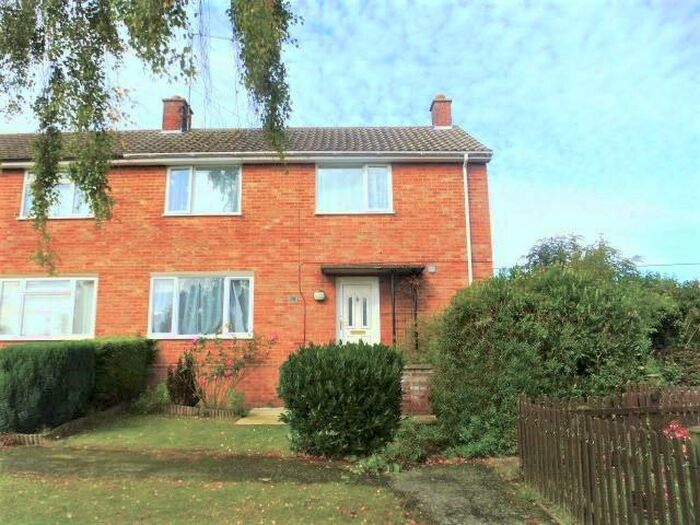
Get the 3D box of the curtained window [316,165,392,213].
[{"bbox_3d":[0.105,-1.632,10.841,1.731,1.145,0.120,0,-9,1],"label":"curtained window"}]

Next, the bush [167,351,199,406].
[{"bbox_3d":[-3.304,2.327,9.650,0.634,1.136,0.600,0,-9,1],"label":"bush"}]

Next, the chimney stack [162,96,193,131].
[{"bbox_3d":[-5.107,-4.332,14.479,0.630,1.210,0.750,0,-9,1],"label":"chimney stack"}]

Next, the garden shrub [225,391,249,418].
[{"bbox_3d":[-2.151,2.702,9.317,0.444,0.475,0.420,0,-9,1],"label":"garden shrub"}]

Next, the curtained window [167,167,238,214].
[{"bbox_3d":[-3.270,-1.600,10.887,1.724,1.138,0.120,0,-9,1],"label":"curtained window"}]

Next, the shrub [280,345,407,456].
[{"bbox_3d":[-0.120,1.803,6.647,1.600,1.355,1.400,0,-9,1],"label":"shrub"}]

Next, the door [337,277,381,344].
[{"bbox_3d":[0.184,1.331,10.360,0.944,2.060,0.100,0,-9,1],"label":"door"}]

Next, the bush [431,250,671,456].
[{"bbox_3d":[2.854,1.235,7.406,3.150,2.692,2.300,0,-9,1],"label":"bush"}]

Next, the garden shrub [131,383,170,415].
[{"bbox_3d":[-3.813,2.607,9.256,0.727,0.620,0.650,0,-9,1],"label":"garden shrub"}]

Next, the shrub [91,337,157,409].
[{"bbox_3d":[-4.217,2.129,9.189,1.150,1.384,1.250,0,-9,1],"label":"shrub"}]

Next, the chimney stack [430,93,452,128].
[{"bbox_3d":[2.690,-4.392,14.371,0.570,1.187,0.620,0,-9,1],"label":"chimney stack"}]

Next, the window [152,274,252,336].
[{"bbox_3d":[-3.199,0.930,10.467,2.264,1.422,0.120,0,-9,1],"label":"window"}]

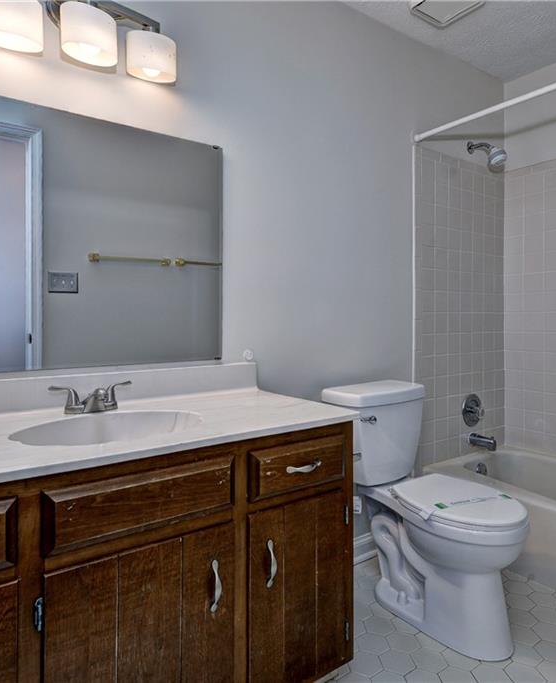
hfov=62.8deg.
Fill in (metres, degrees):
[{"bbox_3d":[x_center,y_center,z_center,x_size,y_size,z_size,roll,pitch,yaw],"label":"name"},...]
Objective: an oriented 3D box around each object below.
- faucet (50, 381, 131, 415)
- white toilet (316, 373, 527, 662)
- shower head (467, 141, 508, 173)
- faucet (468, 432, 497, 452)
[{"bbox_3d":[-0.530,0.166,1.315,0.232,0.076,0.133,-2,3,-34],"label":"faucet"},{"bbox_3d":[0.519,0.594,1.721,0.411,0.806,0.697,-2,3,-34],"label":"white toilet"},{"bbox_3d":[1.097,-0.969,2.373,0.081,0.204,0.202,-2,3,-34],"label":"shower head"},{"bbox_3d":[1.119,0.547,2.473,0.061,0.072,0.141,-2,3,-34],"label":"faucet"}]

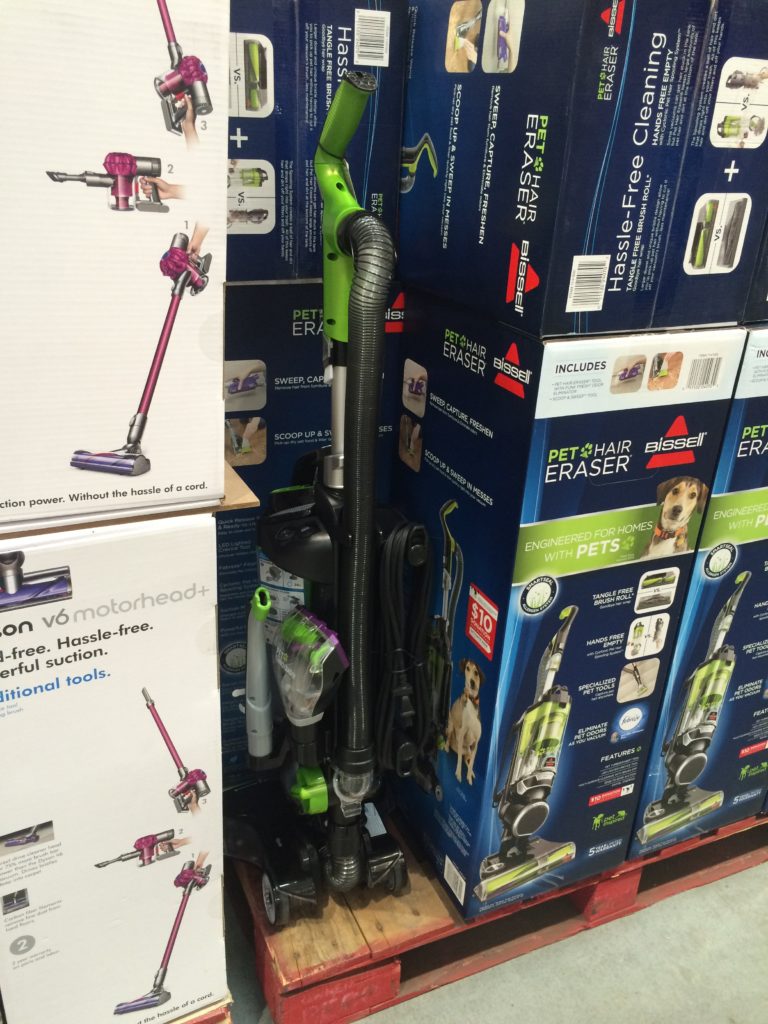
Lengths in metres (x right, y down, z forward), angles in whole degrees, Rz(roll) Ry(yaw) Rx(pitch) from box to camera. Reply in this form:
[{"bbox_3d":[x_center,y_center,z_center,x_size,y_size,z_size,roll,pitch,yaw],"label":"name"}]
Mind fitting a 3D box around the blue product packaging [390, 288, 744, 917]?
[{"bbox_3d":[0.217,0.131,1.319,0.305,0.888,0.333,-8,27,-24],"label":"blue product packaging"}]

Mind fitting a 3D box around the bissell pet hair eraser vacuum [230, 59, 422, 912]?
[{"bbox_3d":[-0.089,0.037,1.184,0.333,1.135,0.306,-8,27,-24],"label":"bissell pet hair eraser vacuum"}]

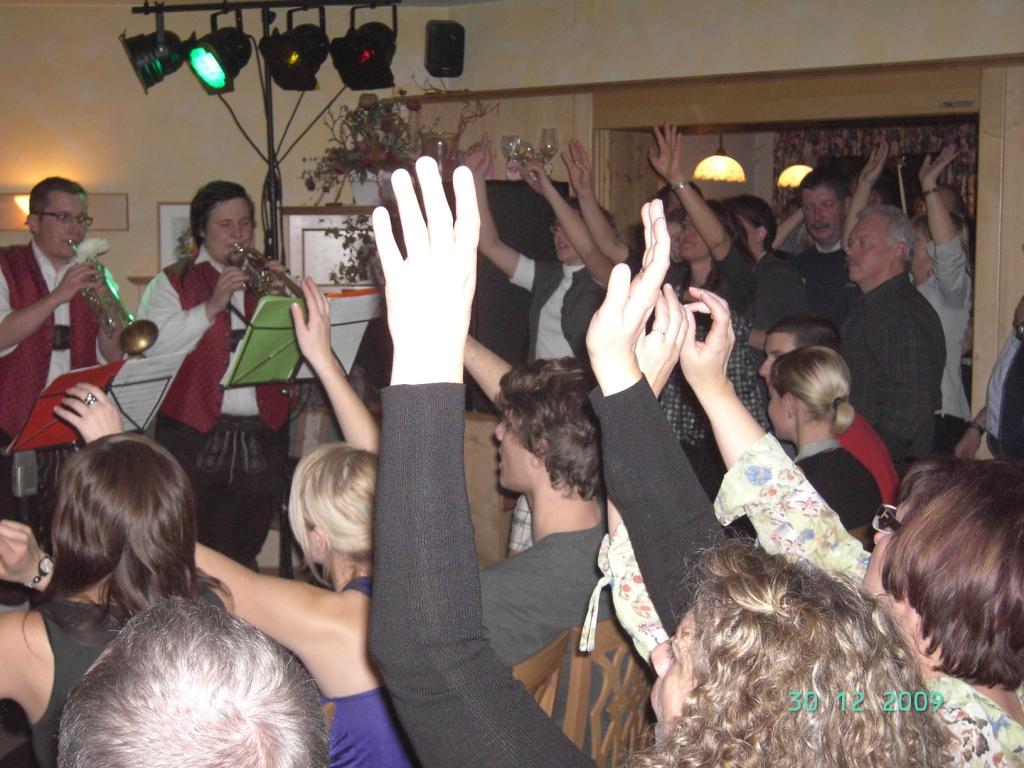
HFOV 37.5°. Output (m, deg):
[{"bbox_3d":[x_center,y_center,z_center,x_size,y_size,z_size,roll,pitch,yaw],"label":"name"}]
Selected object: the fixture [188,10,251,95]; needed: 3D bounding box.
[{"bbox_3d":[-0.979,-1.110,5.050,0.220,0.265,0.215,-26,20,-33],"label":"fixture"}]

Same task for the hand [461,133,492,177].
[{"bbox_3d":[-0.119,-0.784,5.200,0.095,0.155,0.085,-6,9,-41],"label":"hand"}]

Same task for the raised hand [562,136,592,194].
[{"bbox_3d":[0.213,-0.718,4.980,0.100,0.200,0.060,-1,12,40],"label":"raised hand"}]

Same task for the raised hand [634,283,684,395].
[{"bbox_3d":[0.215,-0.065,2.200,0.075,0.165,0.070,-5,8,-37],"label":"raised hand"}]

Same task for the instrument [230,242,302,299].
[{"bbox_3d":[-0.688,-0.296,4.321,0.125,0.160,0.480,-6,28,-37],"label":"instrument"}]

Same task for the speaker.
[{"bbox_3d":[-0.280,-1.390,6.250,0.158,0.235,0.145,-2,11,-16],"label":"speaker"}]

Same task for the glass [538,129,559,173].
[{"bbox_3d":[0.143,-0.901,5.900,0.075,0.200,0.075,0,7,0],"label":"glass"}]

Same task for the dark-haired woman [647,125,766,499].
[{"bbox_3d":[0.577,0.165,4.541,0.390,1.870,0.450,-5,8,-32],"label":"dark-haired woman"}]

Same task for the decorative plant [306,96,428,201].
[{"bbox_3d":[-0.586,-0.931,5.950,0.470,0.430,0.380,0,7,0],"label":"decorative plant"}]

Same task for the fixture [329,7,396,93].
[{"bbox_3d":[-0.497,-1.116,5.050,0.215,0.265,0.220,2,23,21],"label":"fixture"}]

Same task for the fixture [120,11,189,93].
[{"bbox_3d":[-1.200,-1.113,5.050,0.215,0.265,0.215,-17,9,-8],"label":"fixture"}]

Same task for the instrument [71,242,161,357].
[{"bbox_3d":[-1.185,-0.260,4.366,0.130,0.165,0.490,-6,42,-42],"label":"instrument"}]

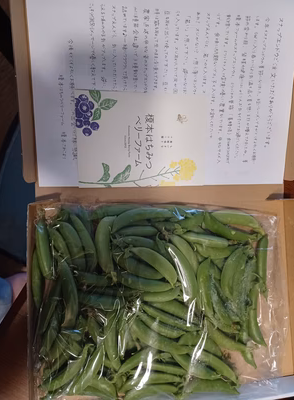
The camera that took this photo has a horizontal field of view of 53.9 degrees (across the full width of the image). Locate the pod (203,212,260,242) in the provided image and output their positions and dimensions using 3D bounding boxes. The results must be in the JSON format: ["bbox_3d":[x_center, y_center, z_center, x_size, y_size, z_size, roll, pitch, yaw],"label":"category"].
[{"bbox_3d":[0.099,0.037,0.345,0.076,0.014,0.019,25,83,-6],"label":"pod"}]

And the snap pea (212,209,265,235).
[{"bbox_3d":[0.111,0.024,0.346,0.074,0.012,0.022,16,83,-8],"label":"snap pea"}]

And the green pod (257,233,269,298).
[{"bbox_3d":[0.141,0.081,0.352,0.013,0.015,0.078,3,86,-8],"label":"green pod"}]

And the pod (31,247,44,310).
[{"bbox_3d":[-0.115,0.082,0.302,0.013,0.014,0.061,-3,86,-10],"label":"pod"}]

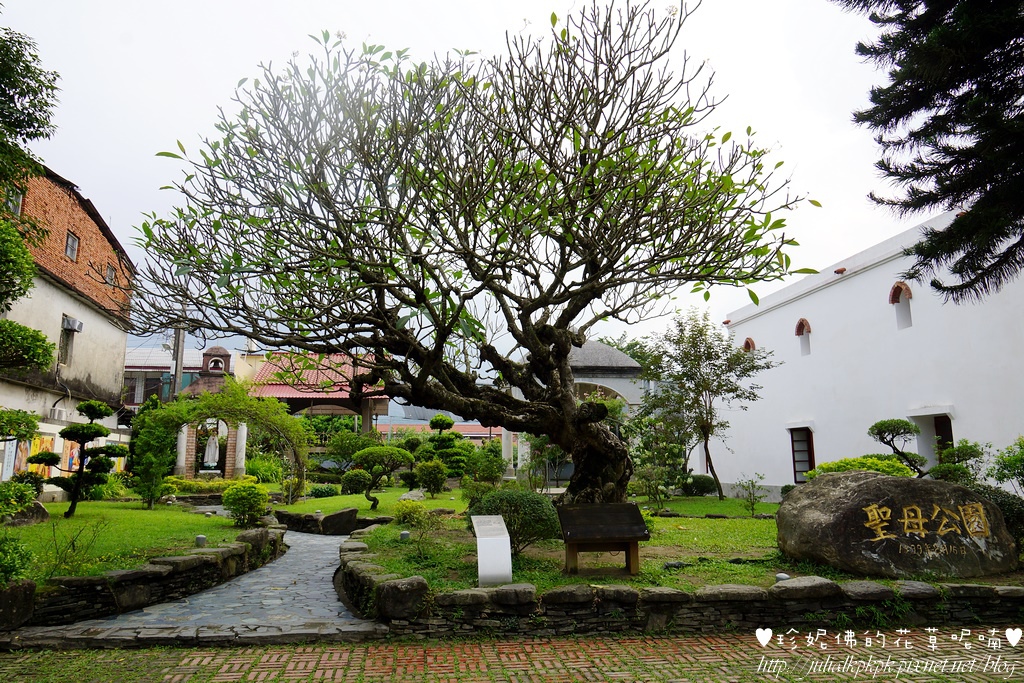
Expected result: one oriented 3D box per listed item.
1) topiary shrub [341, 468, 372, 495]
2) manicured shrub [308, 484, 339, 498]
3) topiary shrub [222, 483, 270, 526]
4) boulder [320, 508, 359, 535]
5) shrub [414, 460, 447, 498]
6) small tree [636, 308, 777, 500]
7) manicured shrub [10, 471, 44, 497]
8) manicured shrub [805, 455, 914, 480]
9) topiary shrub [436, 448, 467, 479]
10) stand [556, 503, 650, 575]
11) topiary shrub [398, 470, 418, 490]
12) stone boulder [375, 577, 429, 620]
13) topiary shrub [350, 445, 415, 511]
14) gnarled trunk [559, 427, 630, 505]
[{"bbox_3d":[-5.570,5.039,24.494,1.130,0.914,1.130,0,-10,0],"label":"topiary shrub"},{"bbox_3d":[-4.941,3.923,17.896,0.800,0.460,0.750,0,-10,0],"label":"manicured shrub"},{"bbox_3d":[-4.528,2.777,11.599,0.770,0.730,0.770,0,-10,0],"label":"topiary shrub"},{"bbox_3d":[-3.263,3.396,12.914,0.700,0.530,0.420,0,-10,0],"label":"boulder"},{"bbox_3d":[-2.743,4.629,23.044,1.097,1.307,1.097,0,-10,0],"label":"shrub"},{"bbox_3d":[6.428,2.007,22.504,4.582,6.277,4.000,0,-10,0],"label":"small tree"},{"bbox_3d":[-11.528,3.495,16.244,0.780,0.750,0.750,0,-10,0],"label":"manicured shrub"},{"bbox_3d":[4.975,2.178,9.773,1.650,0.980,1.300,0,-10,0],"label":"manicured shrub"},{"bbox_3d":[-1.989,4.036,22.441,1.000,1.000,1.000,0,-10,0],"label":"topiary shrub"},{"bbox_3d":[0.940,2.075,7.224,0.900,0.700,0.460,2,-10,-9],"label":"stand"},{"bbox_3d":[-4.012,5.396,26.462,0.775,0.779,0.775,0,-10,0],"label":"topiary shrub"},{"bbox_3d":[-1.042,2.432,6.469,0.502,0.383,0.420,0,-10,0],"label":"stone boulder"},{"bbox_3d":[-3.237,3.438,17.162,1.571,1.553,1.450,0,-10,0],"label":"topiary shrub"},{"bbox_3d":[1.259,1.968,10.418,1.150,1.310,1.100,0,-10,0],"label":"gnarled trunk"}]

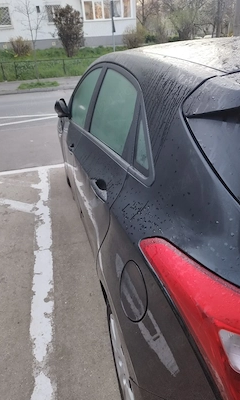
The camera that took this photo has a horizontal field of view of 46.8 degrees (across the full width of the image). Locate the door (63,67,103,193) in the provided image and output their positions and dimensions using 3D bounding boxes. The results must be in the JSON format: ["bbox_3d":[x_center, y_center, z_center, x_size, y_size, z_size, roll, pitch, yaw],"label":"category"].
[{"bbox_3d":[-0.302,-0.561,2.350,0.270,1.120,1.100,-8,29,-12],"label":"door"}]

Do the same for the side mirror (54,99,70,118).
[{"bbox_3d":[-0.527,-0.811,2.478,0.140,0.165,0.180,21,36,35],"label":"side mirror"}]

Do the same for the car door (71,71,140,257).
[{"bbox_3d":[-0.064,-0.134,1.541,0.270,1.130,0.930,-8,29,-12],"label":"car door"}]

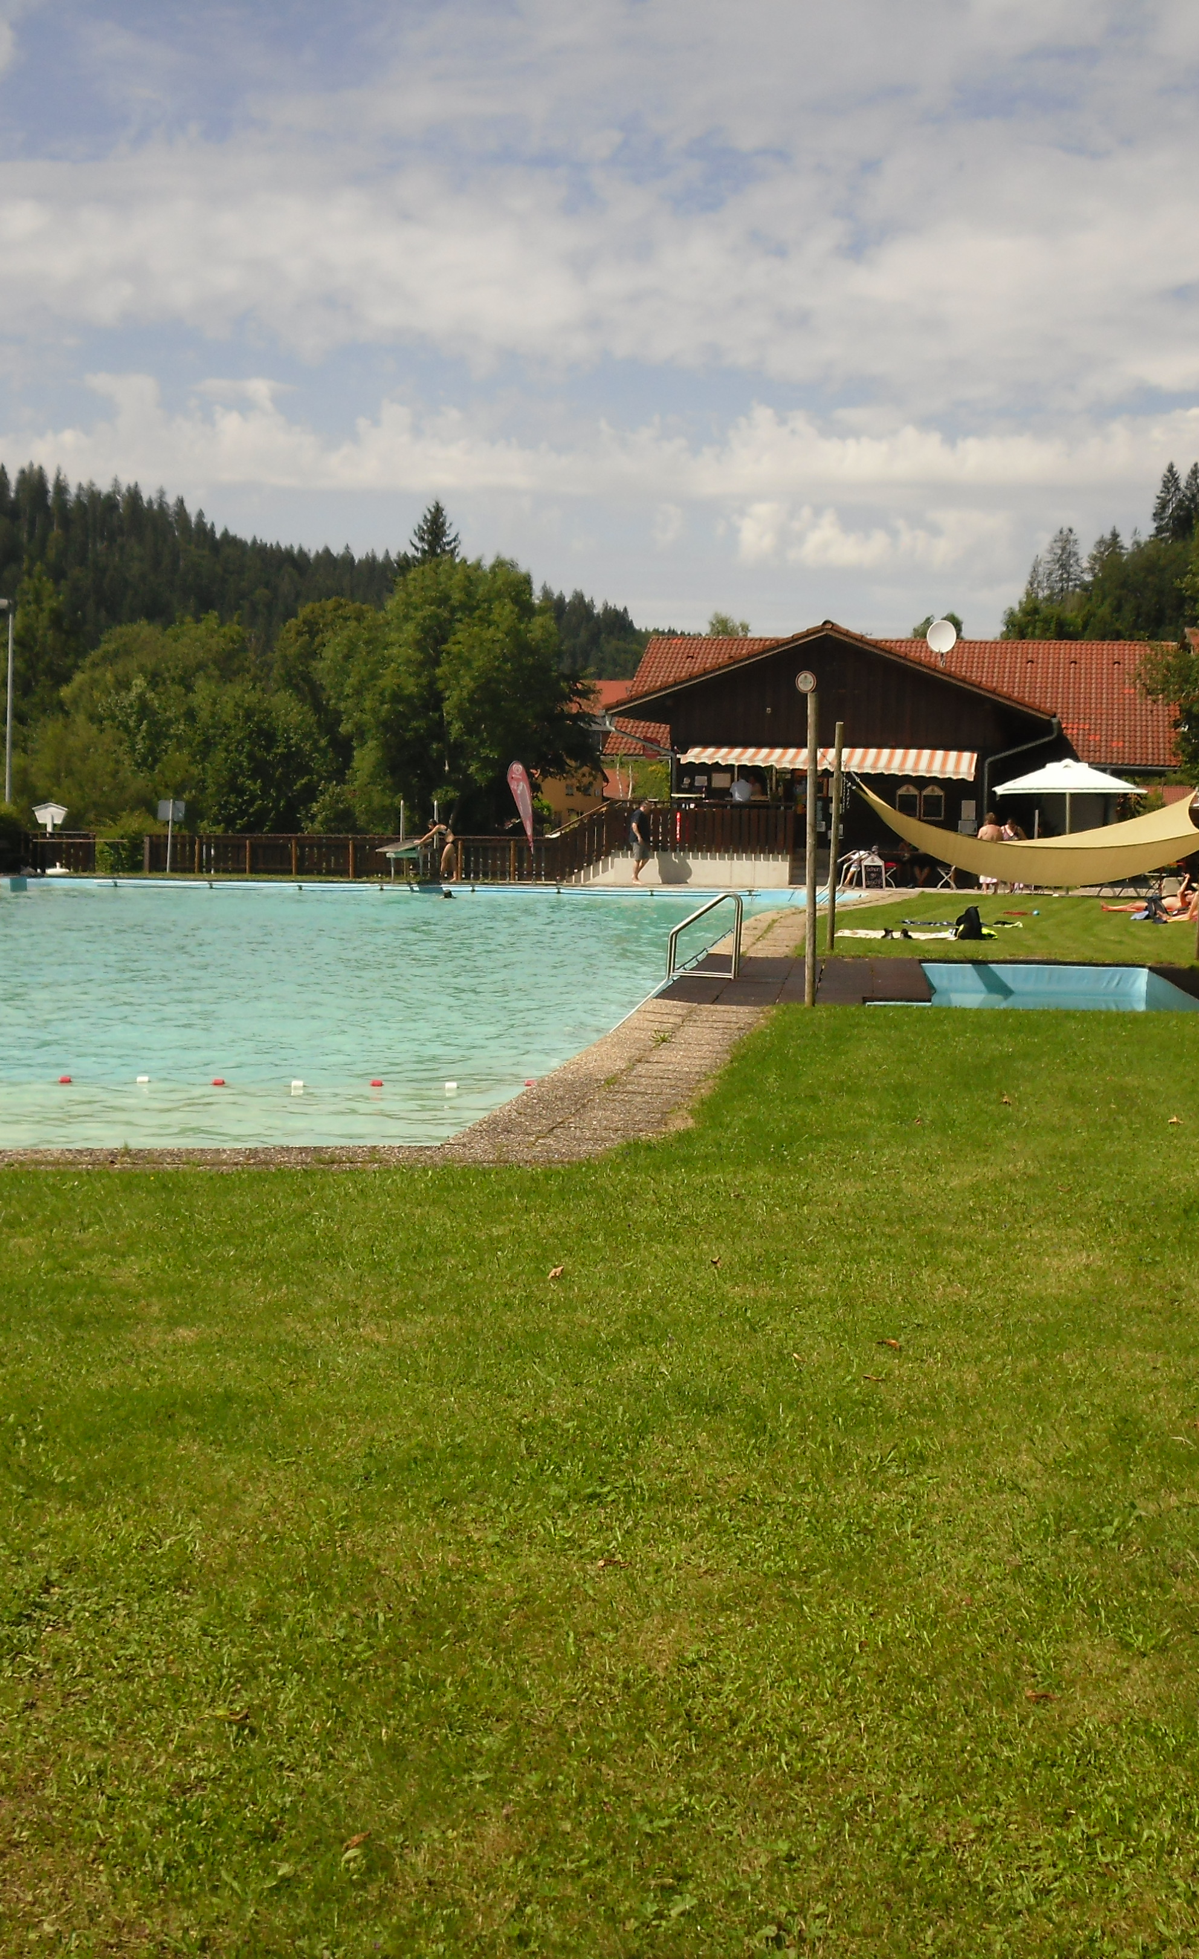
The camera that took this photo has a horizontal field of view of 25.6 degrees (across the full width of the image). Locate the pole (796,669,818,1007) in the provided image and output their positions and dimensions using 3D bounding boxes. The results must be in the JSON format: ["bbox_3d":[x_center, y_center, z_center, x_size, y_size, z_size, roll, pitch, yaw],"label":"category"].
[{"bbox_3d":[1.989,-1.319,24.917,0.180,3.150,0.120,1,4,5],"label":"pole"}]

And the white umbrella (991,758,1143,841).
[{"bbox_3d":[9.715,-3.173,54.899,3.150,2.820,3.150,2,4,10],"label":"white umbrella"}]

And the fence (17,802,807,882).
[{"bbox_3d":[-4.334,-3.045,56.335,17.000,1.750,0.350,2,4,9],"label":"fence"}]

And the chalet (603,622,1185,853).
[{"bbox_3d":[7.114,-5.092,61.581,12.400,5.600,12.300,2,4,10],"label":"chalet"}]

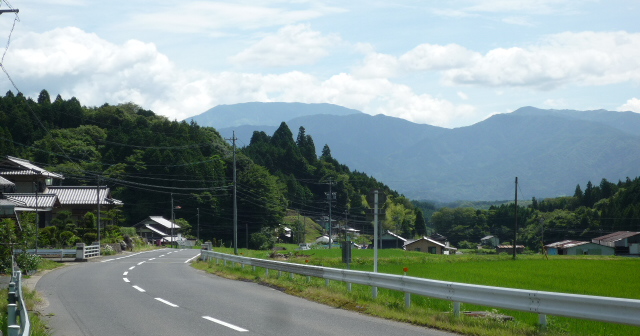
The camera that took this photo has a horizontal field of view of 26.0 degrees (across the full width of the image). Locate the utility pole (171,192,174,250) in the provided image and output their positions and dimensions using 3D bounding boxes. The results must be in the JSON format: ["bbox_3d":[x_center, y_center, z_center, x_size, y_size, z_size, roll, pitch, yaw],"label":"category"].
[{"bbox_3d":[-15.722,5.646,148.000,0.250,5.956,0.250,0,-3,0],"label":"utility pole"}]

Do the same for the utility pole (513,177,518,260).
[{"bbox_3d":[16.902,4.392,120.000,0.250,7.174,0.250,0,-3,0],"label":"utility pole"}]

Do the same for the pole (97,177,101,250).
[{"bbox_3d":[-16.591,3.544,104.000,0.250,5.888,0.250,0,-3,0],"label":"pole"}]

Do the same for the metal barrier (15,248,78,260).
[{"bbox_3d":[-17.817,5.673,90.000,4.100,0.792,0.200,0,-3,0],"label":"metal barrier"}]

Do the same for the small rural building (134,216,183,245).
[{"bbox_3d":[-26.017,10.167,222.000,7.000,4.803,8.000,0,-3,8],"label":"small rural building"}]

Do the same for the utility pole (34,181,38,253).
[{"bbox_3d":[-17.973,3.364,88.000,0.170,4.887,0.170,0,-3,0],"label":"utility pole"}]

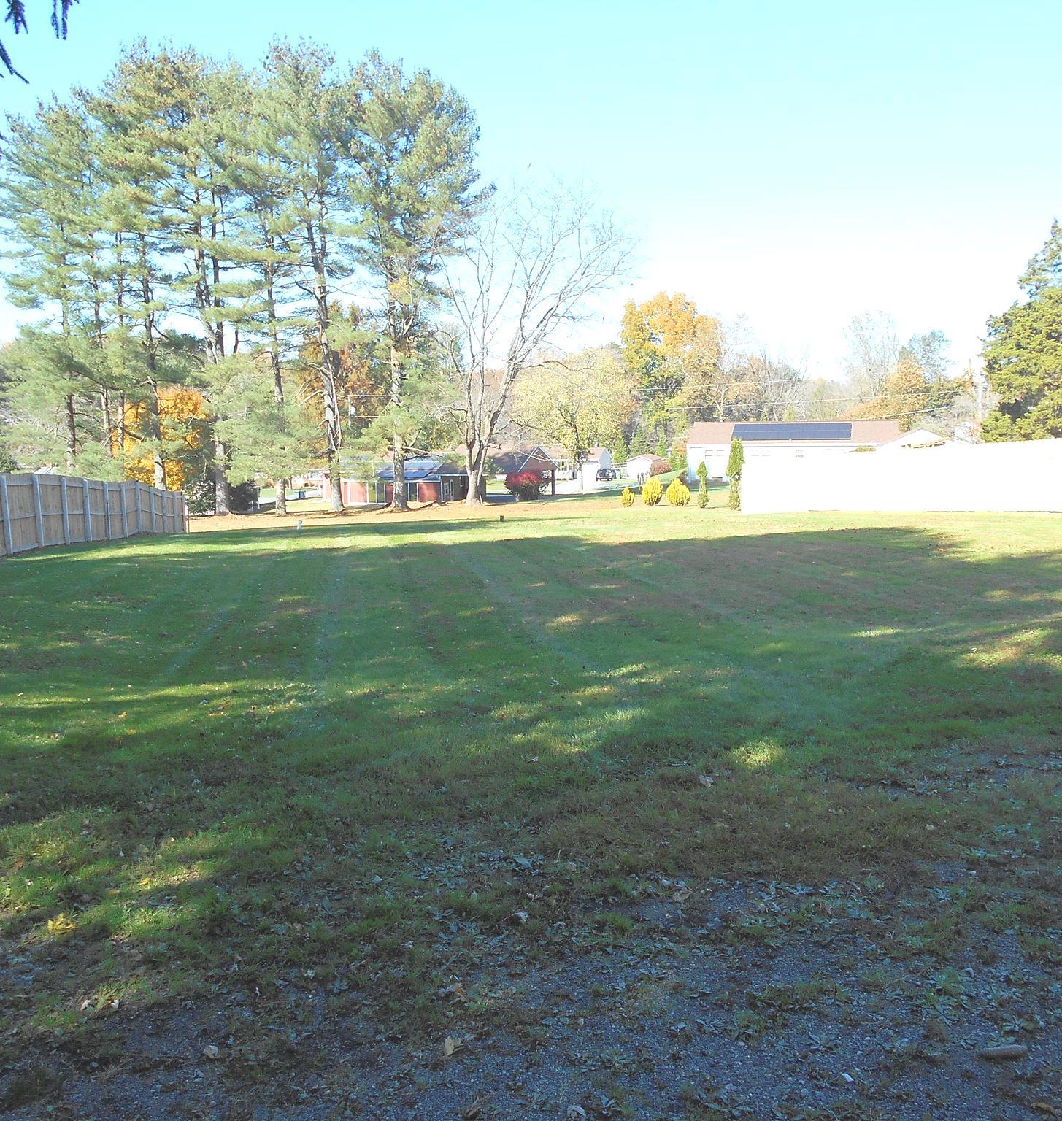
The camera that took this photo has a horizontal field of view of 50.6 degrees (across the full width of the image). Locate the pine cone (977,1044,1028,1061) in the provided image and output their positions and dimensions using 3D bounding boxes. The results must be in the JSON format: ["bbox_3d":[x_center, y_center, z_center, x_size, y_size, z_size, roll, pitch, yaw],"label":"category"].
[{"bbox_3d":[1.270,1.327,3.030,0.142,0.036,0.038,-2,5,-10],"label":"pine cone"}]

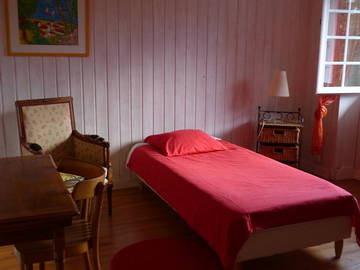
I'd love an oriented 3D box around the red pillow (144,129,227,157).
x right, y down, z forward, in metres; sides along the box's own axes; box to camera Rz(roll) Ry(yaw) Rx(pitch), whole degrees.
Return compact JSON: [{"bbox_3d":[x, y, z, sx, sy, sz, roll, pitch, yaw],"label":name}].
[{"bbox_3d":[0.060,0.065,4.029,0.663,0.148,0.514,-4,12,-25],"label":"red pillow"}]

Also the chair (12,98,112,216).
[{"bbox_3d":[-1.004,0.206,3.498,0.610,0.960,0.650,-8,14,-39],"label":"chair"}]

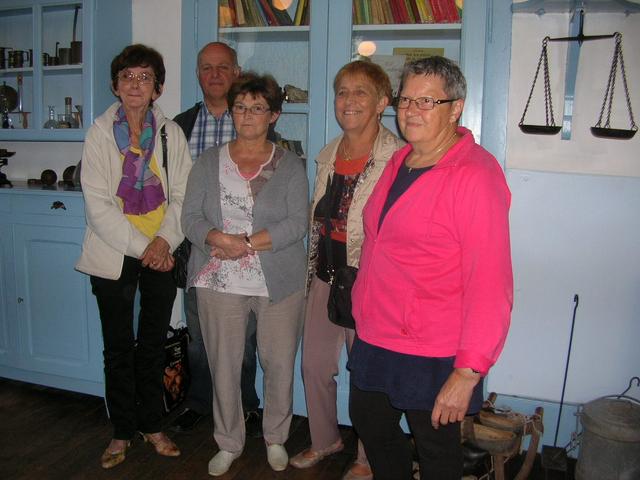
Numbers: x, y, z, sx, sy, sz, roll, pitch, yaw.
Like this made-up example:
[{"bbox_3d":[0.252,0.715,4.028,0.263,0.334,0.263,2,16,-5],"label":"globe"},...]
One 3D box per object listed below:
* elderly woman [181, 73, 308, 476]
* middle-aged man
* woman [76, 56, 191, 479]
[{"bbox_3d":[-0.292,0.144,2.592,0.500,1.560,0.360,1,8,-2],"label":"elderly woman"},{"bbox_3d":[-0.447,0.007,2.925,0.480,1.730,0.320,1,8,-1],"label":"middle-aged man"},{"bbox_3d":[-0.730,0.074,2.651,0.460,1.660,0.360,0,8,-9],"label":"woman"}]

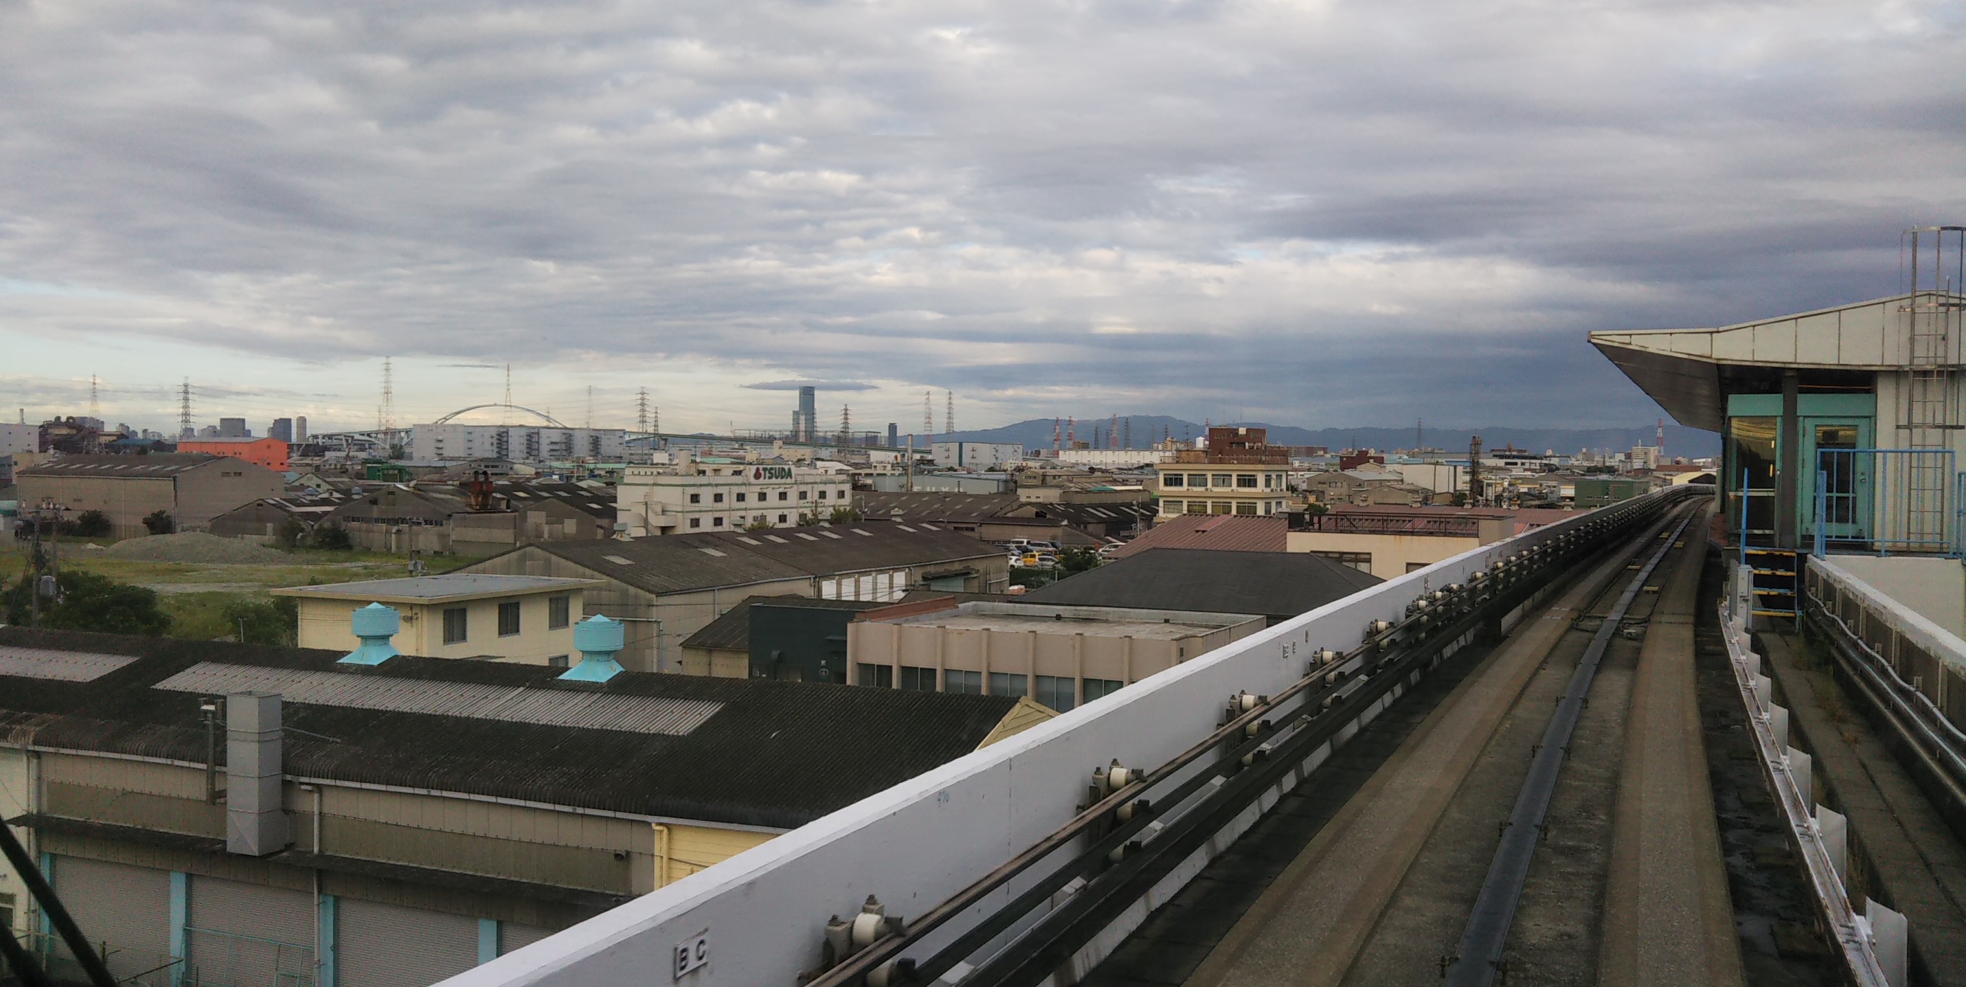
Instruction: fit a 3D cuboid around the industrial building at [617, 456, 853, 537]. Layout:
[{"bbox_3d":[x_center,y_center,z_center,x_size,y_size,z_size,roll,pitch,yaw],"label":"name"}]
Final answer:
[{"bbox_3d":[-36.280,2.090,258.330,10.730,14.000,50.150,1,1,22],"label":"industrial building"}]

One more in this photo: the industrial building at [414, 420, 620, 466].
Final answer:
[{"bbox_3d":[-360.630,-31.190,1337.700,55.960,39.200,170.300,1,1,31],"label":"industrial building"}]

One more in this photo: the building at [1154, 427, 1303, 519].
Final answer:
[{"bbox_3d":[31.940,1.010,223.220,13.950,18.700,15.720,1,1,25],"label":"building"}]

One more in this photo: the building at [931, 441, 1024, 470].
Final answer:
[{"bbox_3d":[-3.460,-25.400,1422.560,51.270,32.400,69.620,1,1,24],"label":"building"}]

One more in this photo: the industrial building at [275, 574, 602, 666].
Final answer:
[{"bbox_3d":[-28.310,8.410,90.320,9.980,6.900,14.420,1,1,24],"label":"industrial building"}]

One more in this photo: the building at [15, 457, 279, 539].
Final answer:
[{"bbox_3d":[-150.180,-0.040,307.410,44.420,14.300,21.780,1,1,29],"label":"building"}]

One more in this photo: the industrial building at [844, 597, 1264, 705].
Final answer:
[{"bbox_3d":[3.180,8.750,67.530,13.120,7.600,11.470,1,1,25],"label":"industrial building"}]

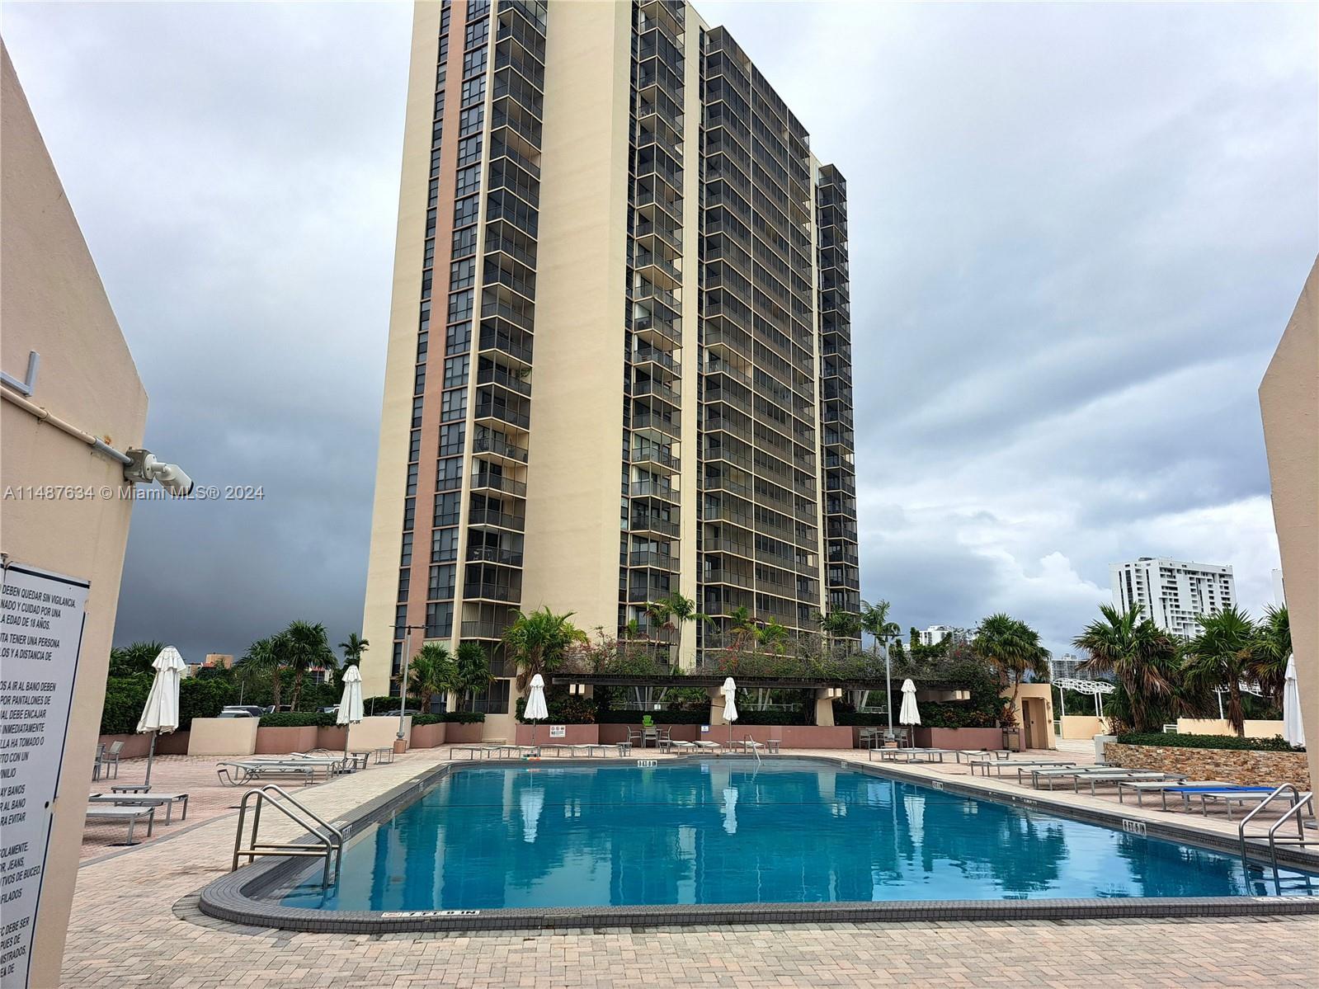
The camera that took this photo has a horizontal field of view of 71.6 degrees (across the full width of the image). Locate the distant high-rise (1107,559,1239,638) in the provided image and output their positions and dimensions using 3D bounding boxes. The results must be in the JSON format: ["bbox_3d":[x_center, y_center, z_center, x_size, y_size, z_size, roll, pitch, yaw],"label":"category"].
[{"bbox_3d":[254.000,72.000,444.000,58.000,75.000,25.000,7,-15,-27],"label":"distant high-rise"}]

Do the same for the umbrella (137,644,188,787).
[{"bbox_3d":[-8.465,3.863,15.544,0.720,2.550,0.720,0,-13,0],"label":"umbrella"}]

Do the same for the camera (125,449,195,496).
[{"bbox_3d":[-1.678,-0.075,3.080,0.165,0.145,0.190,-2,-24,9],"label":"camera"}]

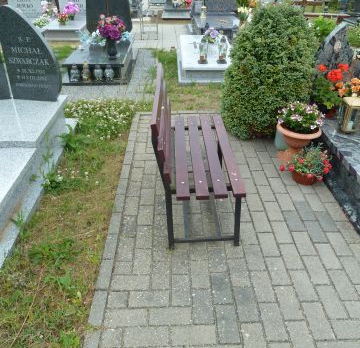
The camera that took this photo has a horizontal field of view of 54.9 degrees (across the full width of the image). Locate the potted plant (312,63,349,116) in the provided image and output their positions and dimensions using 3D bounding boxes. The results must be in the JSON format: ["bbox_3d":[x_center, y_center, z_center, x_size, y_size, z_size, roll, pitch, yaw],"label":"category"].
[{"bbox_3d":[1.190,-0.649,2.719,0.270,0.420,0.270,-1,32,-1],"label":"potted plant"}]

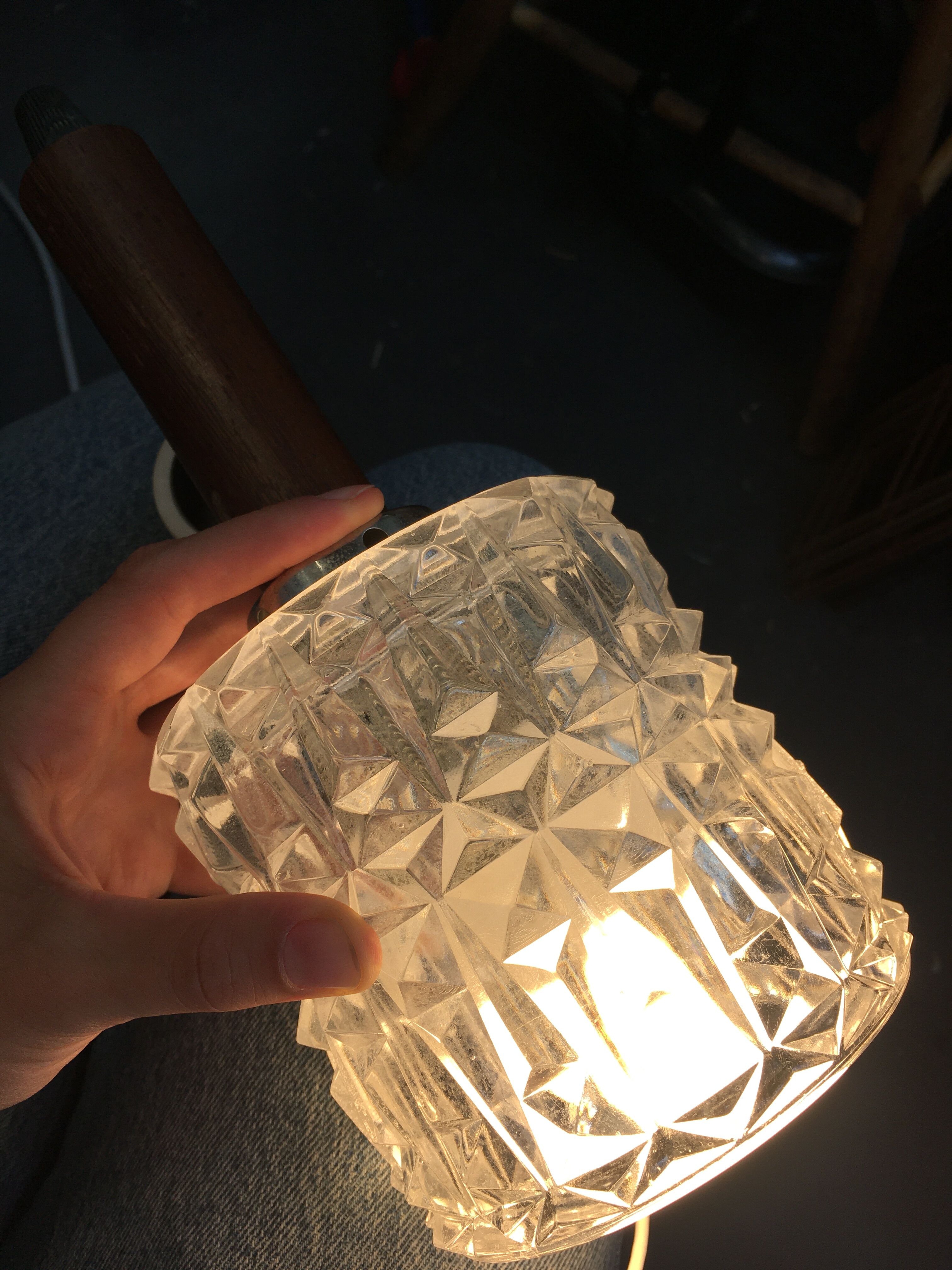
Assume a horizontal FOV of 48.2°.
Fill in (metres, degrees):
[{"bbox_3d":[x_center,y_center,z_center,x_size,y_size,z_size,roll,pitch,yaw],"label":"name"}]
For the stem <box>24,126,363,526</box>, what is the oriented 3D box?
[{"bbox_3d":[-0.071,-0.071,0.274,0.036,0.036,0.123,-33,82,0],"label":"stem"}]

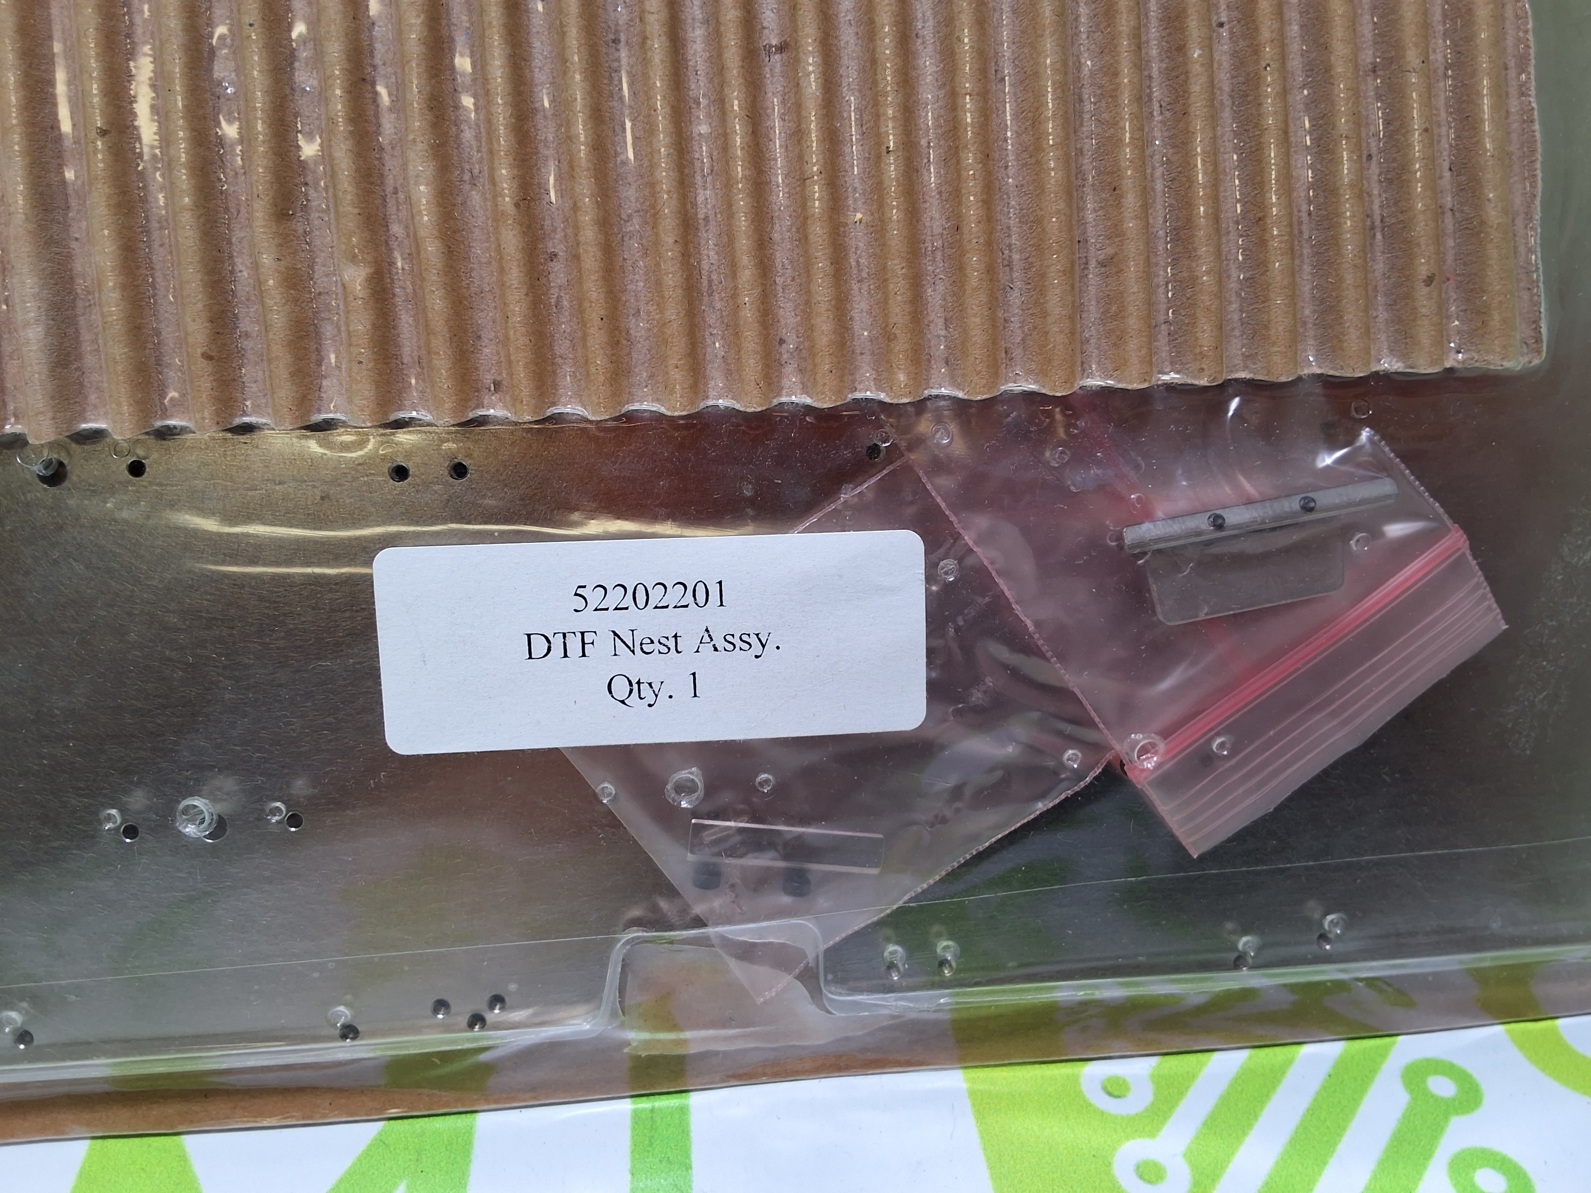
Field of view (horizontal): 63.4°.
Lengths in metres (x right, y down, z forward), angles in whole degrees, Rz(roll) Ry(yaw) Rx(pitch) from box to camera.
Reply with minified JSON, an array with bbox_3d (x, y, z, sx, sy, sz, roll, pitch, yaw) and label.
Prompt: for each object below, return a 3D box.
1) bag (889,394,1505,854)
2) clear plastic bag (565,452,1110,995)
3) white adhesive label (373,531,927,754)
[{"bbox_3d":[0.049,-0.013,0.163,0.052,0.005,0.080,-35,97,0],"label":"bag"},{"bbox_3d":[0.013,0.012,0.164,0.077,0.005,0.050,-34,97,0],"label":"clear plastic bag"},{"bbox_3d":[-0.017,0.006,0.158,0.067,0.001,0.025,-2,98,-5],"label":"white adhesive label"}]

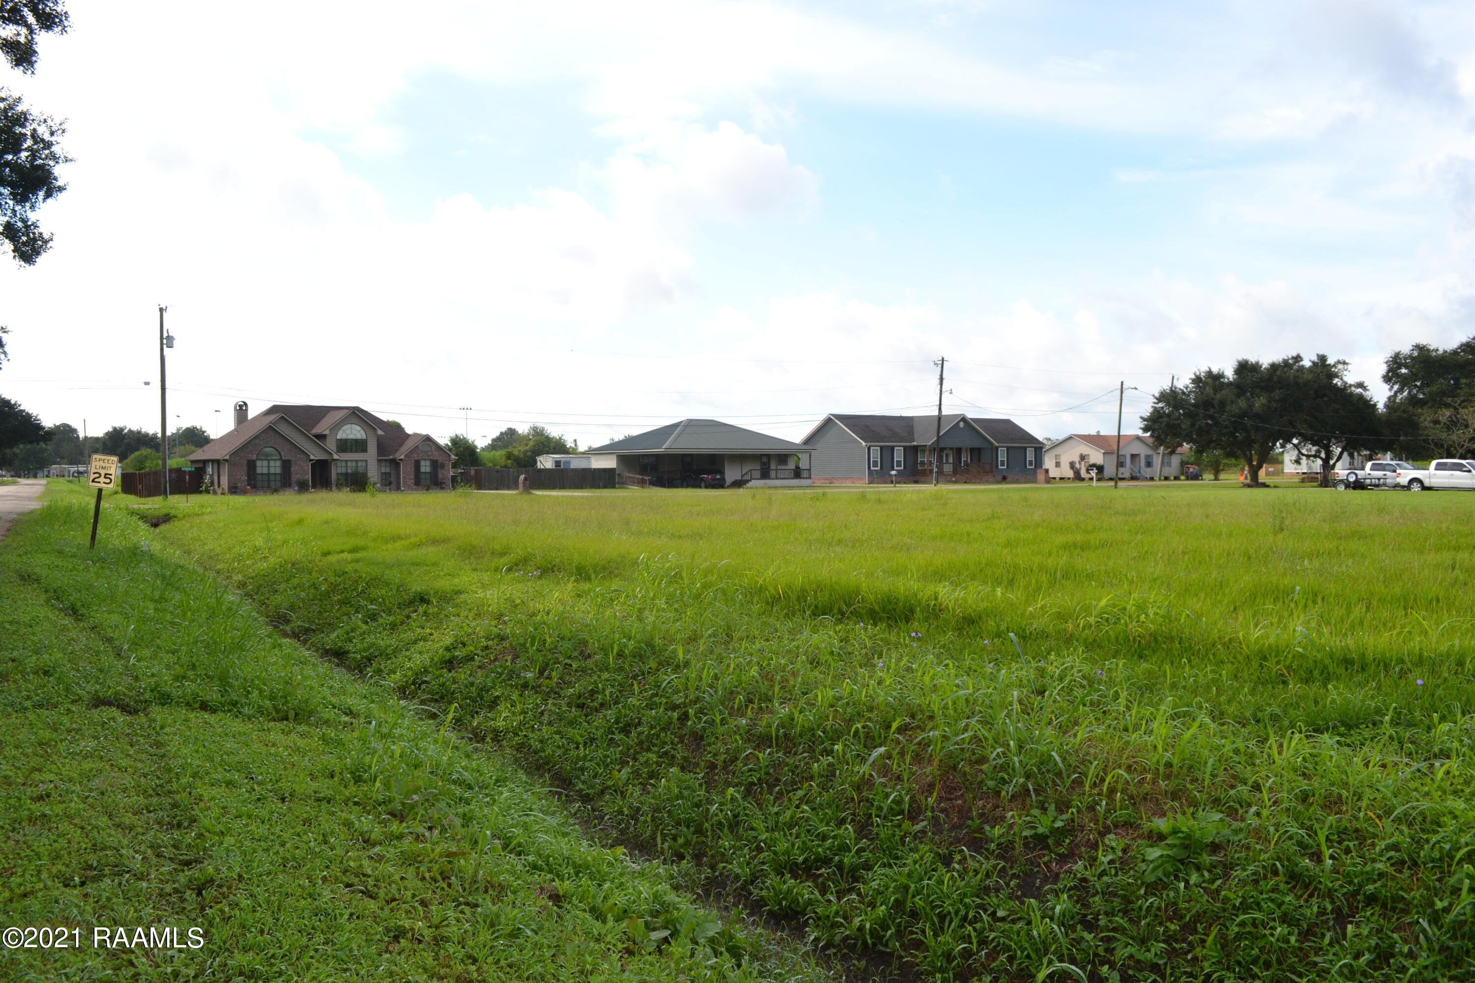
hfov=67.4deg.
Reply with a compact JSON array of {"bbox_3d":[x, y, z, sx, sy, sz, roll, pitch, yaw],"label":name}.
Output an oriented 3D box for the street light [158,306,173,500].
[{"bbox_3d":[-32.851,-5.055,63.354,0.600,10.975,0.500,-2,2,-35],"label":"street light"}]

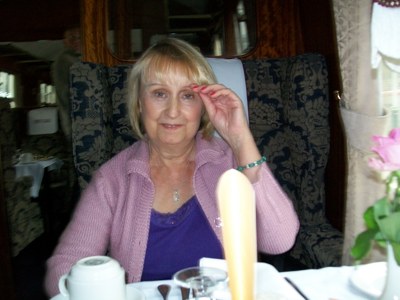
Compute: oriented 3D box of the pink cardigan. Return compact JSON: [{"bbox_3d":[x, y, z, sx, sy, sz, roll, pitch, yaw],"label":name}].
[{"bbox_3d":[-0.045,0.205,0.970,0.540,0.520,0.360,-2,2,-3],"label":"pink cardigan"}]

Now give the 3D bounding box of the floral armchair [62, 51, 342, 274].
[{"bbox_3d":[0.030,0.340,1.120,0.770,1.180,0.740,-3,4,-6],"label":"floral armchair"}]

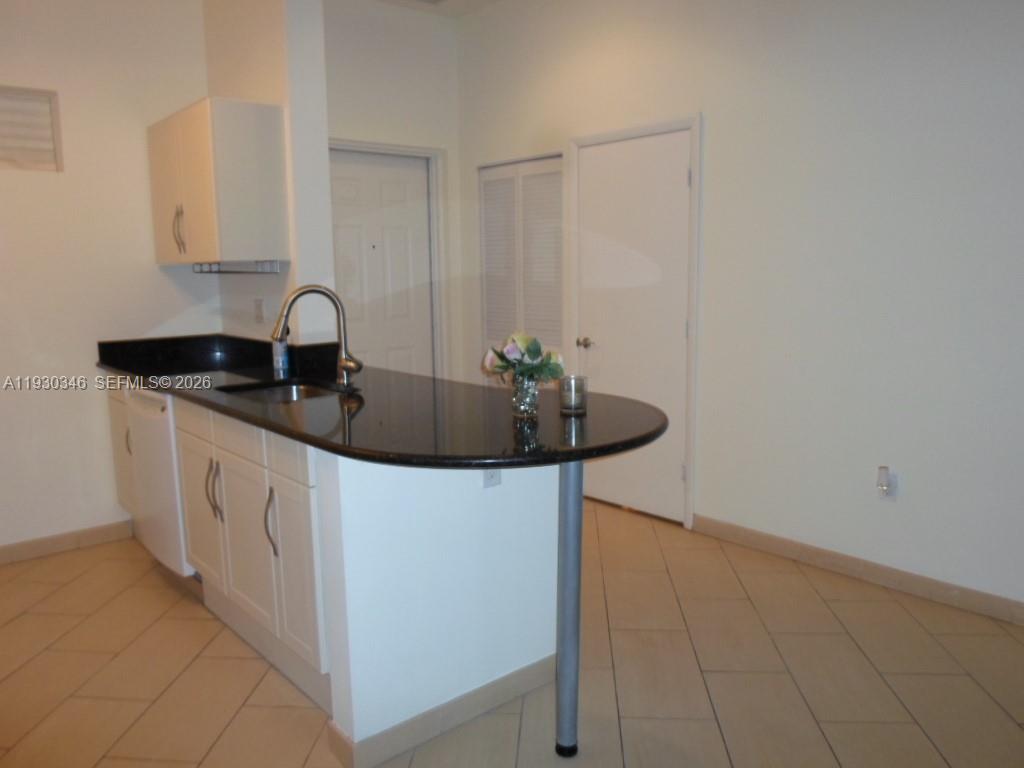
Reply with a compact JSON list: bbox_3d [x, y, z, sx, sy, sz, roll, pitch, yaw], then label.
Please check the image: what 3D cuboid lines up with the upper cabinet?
[{"bbox_3d":[-1.418,-0.917,3.536,0.322,0.676,0.863,-8,11,-41],"label":"upper cabinet"}]

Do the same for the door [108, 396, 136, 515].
[{"bbox_3d":[-1.870,0.366,3.599,0.023,0.570,0.415,-8,11,-41],"label":"door"}]

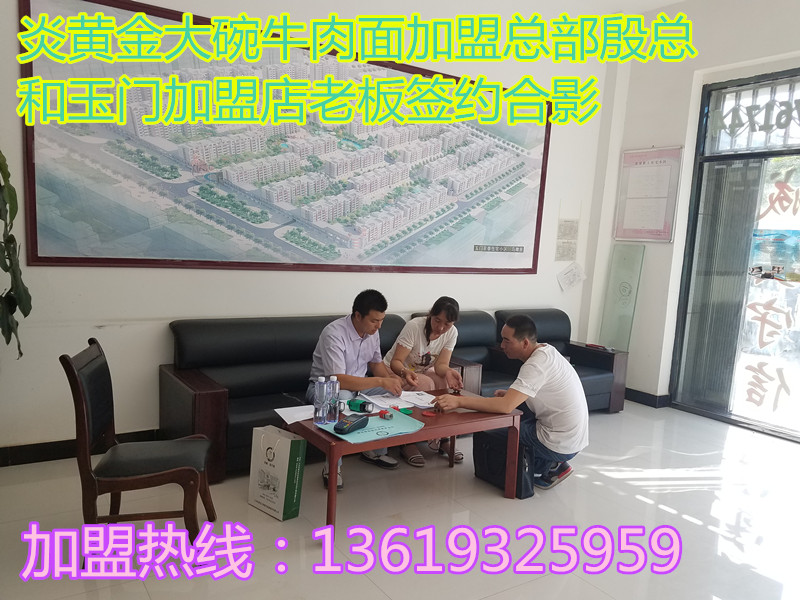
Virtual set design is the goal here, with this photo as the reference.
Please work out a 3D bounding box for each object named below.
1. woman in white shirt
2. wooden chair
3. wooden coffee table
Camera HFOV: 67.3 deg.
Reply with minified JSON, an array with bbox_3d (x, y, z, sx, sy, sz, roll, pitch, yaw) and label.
[{"bbox_3d":[0.161,0.497,4.072,0.510,1.050,0.740,-1,7,-32],"label":"woman in white shirt"},{"bbox_3d":[-1.133,0.661,2.686,0.584,0.905,0.460,2,6,-10],"label":"wooden chair"},{"bbox_3d":[0.012,0.862,3.345,1.231,0.491,0.610,-1,7,-33],"label":"wooden coffee table"}]

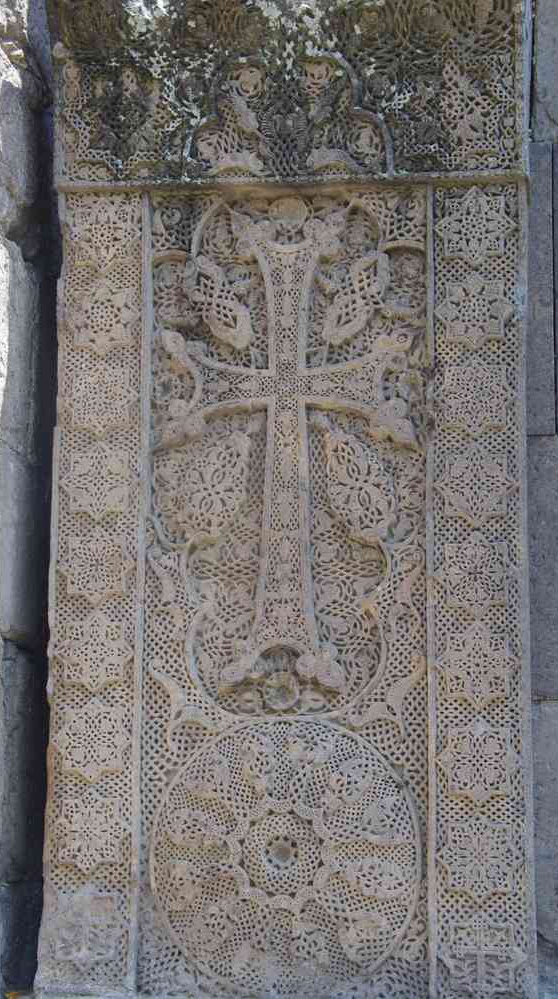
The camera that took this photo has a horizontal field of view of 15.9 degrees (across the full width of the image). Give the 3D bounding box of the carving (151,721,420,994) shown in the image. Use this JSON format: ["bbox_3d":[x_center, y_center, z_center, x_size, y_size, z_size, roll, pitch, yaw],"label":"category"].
[{"bbox_3d":[0.012,0.626,3.500,0.475,0.480,0.070,0,-7,4],"label":"carving"}]

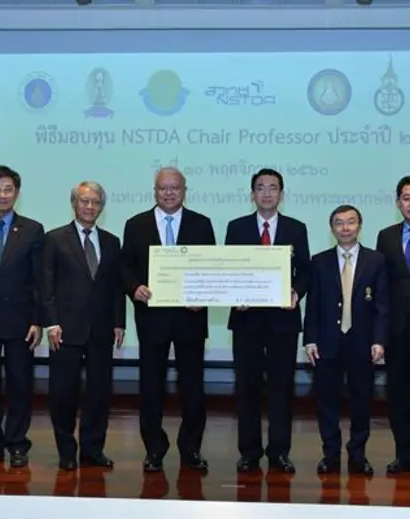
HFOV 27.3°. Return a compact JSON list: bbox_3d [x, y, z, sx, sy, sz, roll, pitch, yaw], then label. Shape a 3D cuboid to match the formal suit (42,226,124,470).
[{"bbox_3d":[-0.702,0.474,4.880,0.480,1.400,0.300,1,0,-16],"label":"formal suit"}]

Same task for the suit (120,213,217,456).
[{"bbox_3d":[-0.216,0.420,4.860,0.540,1.450,0.370,1,0,-2],"label":"suit"}]

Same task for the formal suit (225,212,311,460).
[{"bbox_3d":[0.364,0.441,4.840,0.500,1.430,0.360,1,0,5],"label":"formal suit"}]

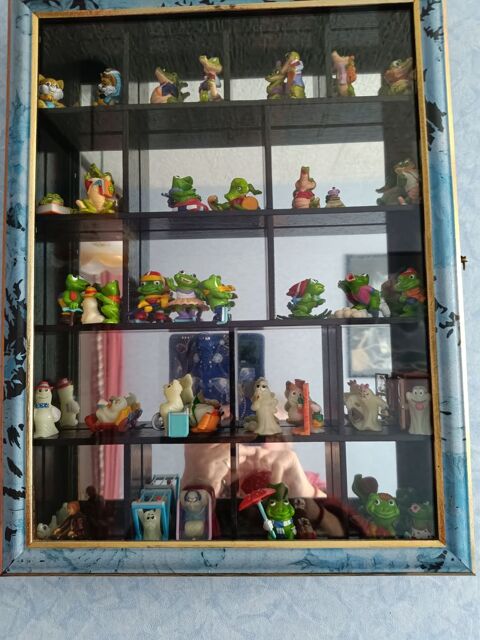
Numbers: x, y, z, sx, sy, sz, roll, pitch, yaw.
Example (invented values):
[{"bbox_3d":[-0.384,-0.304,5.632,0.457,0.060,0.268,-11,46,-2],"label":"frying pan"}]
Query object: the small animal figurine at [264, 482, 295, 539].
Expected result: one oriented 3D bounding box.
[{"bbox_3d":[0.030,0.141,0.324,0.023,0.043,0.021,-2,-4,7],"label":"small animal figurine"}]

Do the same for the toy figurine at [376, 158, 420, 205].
[{"bbox_3d":[0.122,-0.105,0.341,0.029,0.039,0.022,-5,-5,42],"label":"toy figurine"}]

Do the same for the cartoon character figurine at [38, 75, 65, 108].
[{"bbox_3d":[-0.154,-0.182,0.362,0.026,0.036,0.023,1,-4,-26],"label":"cartoon character figurine"}]

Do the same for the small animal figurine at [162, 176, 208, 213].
[{"bbox_3d":[-0.042,-0.096,0.344,0.032,0.031,0.021,0,-4,-13],"label":"small animal figurine"}]

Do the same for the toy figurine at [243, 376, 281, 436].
[{"bbox_3d":[0.019,0.064,0.330,0.024,0.041,0.022,-2,-4,19],"label":"toy figurine"}]

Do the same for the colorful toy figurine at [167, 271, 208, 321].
[{"bbox_3d":[-0.041,-0.017,0.348,0.032,0.040,0.026,-1,-4,-6],"label":"colorful toy figurine"}]

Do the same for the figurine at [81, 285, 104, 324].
[{"bbox_3d":[-0.113,-0.011,0.341,0.016,0.030,0.016,-3,-4,22],"label":"figurine"}]

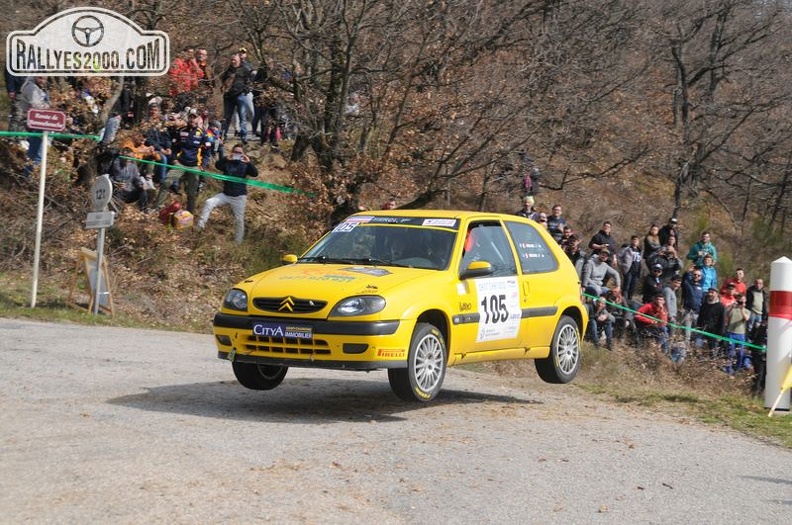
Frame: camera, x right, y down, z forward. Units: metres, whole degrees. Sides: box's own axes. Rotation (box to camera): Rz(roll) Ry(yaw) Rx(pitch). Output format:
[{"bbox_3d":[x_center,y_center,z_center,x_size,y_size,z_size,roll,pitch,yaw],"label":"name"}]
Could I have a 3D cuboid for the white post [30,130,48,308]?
[{"bbox_3d":[-4.506,-0.543,23.300,0.060,2.280,0.060,4,1,-6],"label":"white post"}]

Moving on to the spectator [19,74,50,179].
[{"bbox_3d":[-6.193,-2.376,31.519,0.520,1.740,0.450,1,2,-37],"label":"spectator"}]

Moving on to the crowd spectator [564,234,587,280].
[{"bbox_3d":[3.609,0.291,37.500,0.600,1.700,0.450,3,1,-6],"label":"crowd spectator"}]

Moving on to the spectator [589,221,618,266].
[{"bbox_3d":[4.790,-0.071,42.519,0.620,1.750,0.420,2,1,-12],"label":"spectator"}]

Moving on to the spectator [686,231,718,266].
[{"bbox_3d":[6.873,0.173,41.500,0.700,1.740,0.450,3,1,5],"label":"spectator"}]

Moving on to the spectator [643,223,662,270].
[{"bbox_3d":[5.992,-0.067,43.018,0.480,1.640,0.400,2,1,-27],"label":"spectator"}]

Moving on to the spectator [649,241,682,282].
[{"bbox_3d":[6.146,0.234,42.019,0.750,1.700,0.500,2,1,-6],"label":"spectator"}]

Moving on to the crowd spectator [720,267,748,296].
[{"bbox_3d":[7.319,0.990,40.000,0.600,1.720,0.420,3,1,-6],"label":"crowd spectator"}]

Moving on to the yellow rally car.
[{"bbox_3d":[0.139,0.291,14.520,1.660,1.410,3.720,2,1,30],"label":"yellow rally car"}]

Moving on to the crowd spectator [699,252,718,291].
[{"bbox_3d":[6.911,0.628,41.017,0.520,1.660,0.360,3,1,12],"label":"crowd spectator"}]

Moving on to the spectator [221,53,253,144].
[{"bbox_3d":[-3.106,-3.153,35.519,0.600,1.740,0.420,3,1,22],"label":"spectator"}]

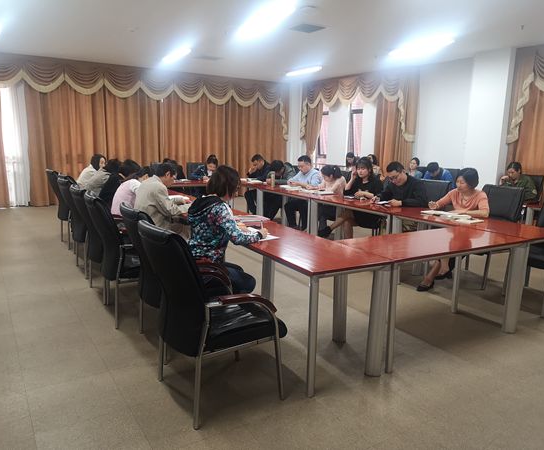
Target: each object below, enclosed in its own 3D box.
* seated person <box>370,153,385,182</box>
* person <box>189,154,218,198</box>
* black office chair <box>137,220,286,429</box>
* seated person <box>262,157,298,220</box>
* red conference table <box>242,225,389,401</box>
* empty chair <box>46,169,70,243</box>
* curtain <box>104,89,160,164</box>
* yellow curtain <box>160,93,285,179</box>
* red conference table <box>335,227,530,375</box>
[{"bbox_3d":[1.931,-0.701,8.793,0.750,1.210,0.500,-5,12,-30],"label":"seated person"},{"bbox_3d":[-1.137,-0.584,7.695,0.560,1.180,0.800,-5,13,-31],"label":"person"},{"bbox_3d":[-0.309,0.485,2.673,0.760,1.010,0.600,-5,12,-30],"label":"black office chair"},{"bbox_3d":[0.139,-0.527,7.735,0.920,1.120,0.600,-5,13,-32],"label":"seated person"},{"bbox_3d":[0.114,0.493,3.410,0.620,0.750,1.420,-5,13,-32],"label":"red conference table"},{"bbox_3d":[-2.674,-0.231,6.576,0.720,1.030,0.600,-5,12,-31],"label":"empty chair"},{"bbox_3d":[-3.204,-1.849,10.999,1.300,2.600,0.200,-5,12,-33],"label":"curtain"},{"bbox_3d":[-1.099,-2.046,12.370,3.750,2.620,0.200,-5,12,-33],"label":"yellow curtain"},{"bbox_3d":[1.165,0.489,3.489,1.380,0.760,0.620,-5,12,-30],"label":"red conference table"}]

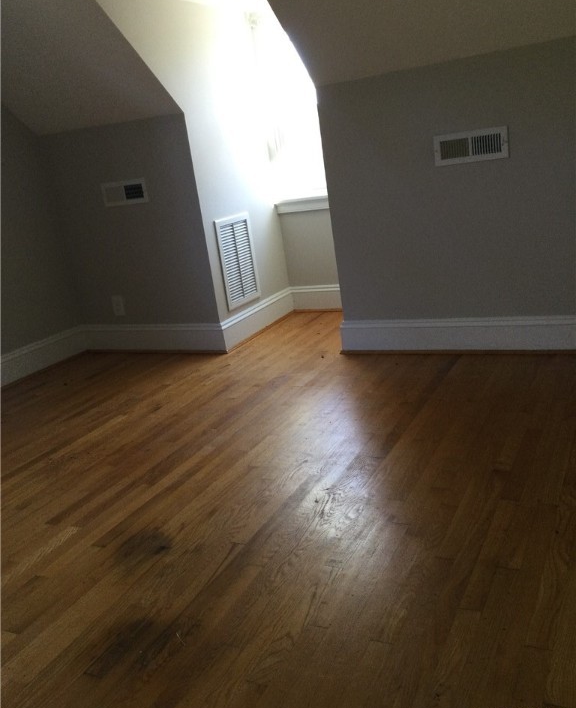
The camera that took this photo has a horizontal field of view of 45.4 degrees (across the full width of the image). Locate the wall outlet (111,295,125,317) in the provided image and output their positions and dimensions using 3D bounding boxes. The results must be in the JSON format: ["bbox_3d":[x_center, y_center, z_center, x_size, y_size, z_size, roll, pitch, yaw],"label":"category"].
[{"bbox_3d":[-1.126,-0.321,4.579,0.079,0.127,0.012,0,18,27],"label":"wall outlet"}]

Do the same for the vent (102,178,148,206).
[{"bbox_3d":[-1.010,-0.997,4.267,0.338,0.143,0.020,0,18,27],"label":"vent"}]

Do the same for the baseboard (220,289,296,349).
[{"bbox_3d":[-0.178,-0.252,4.670,0.025,0.187,0.967,0,18,27],"label":"baseboard"}]

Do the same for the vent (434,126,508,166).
[{"bbox_3d":[0.879,-0.993,3.302,0.348,0.144,0.020,0,18,27],"label":"vent"}]

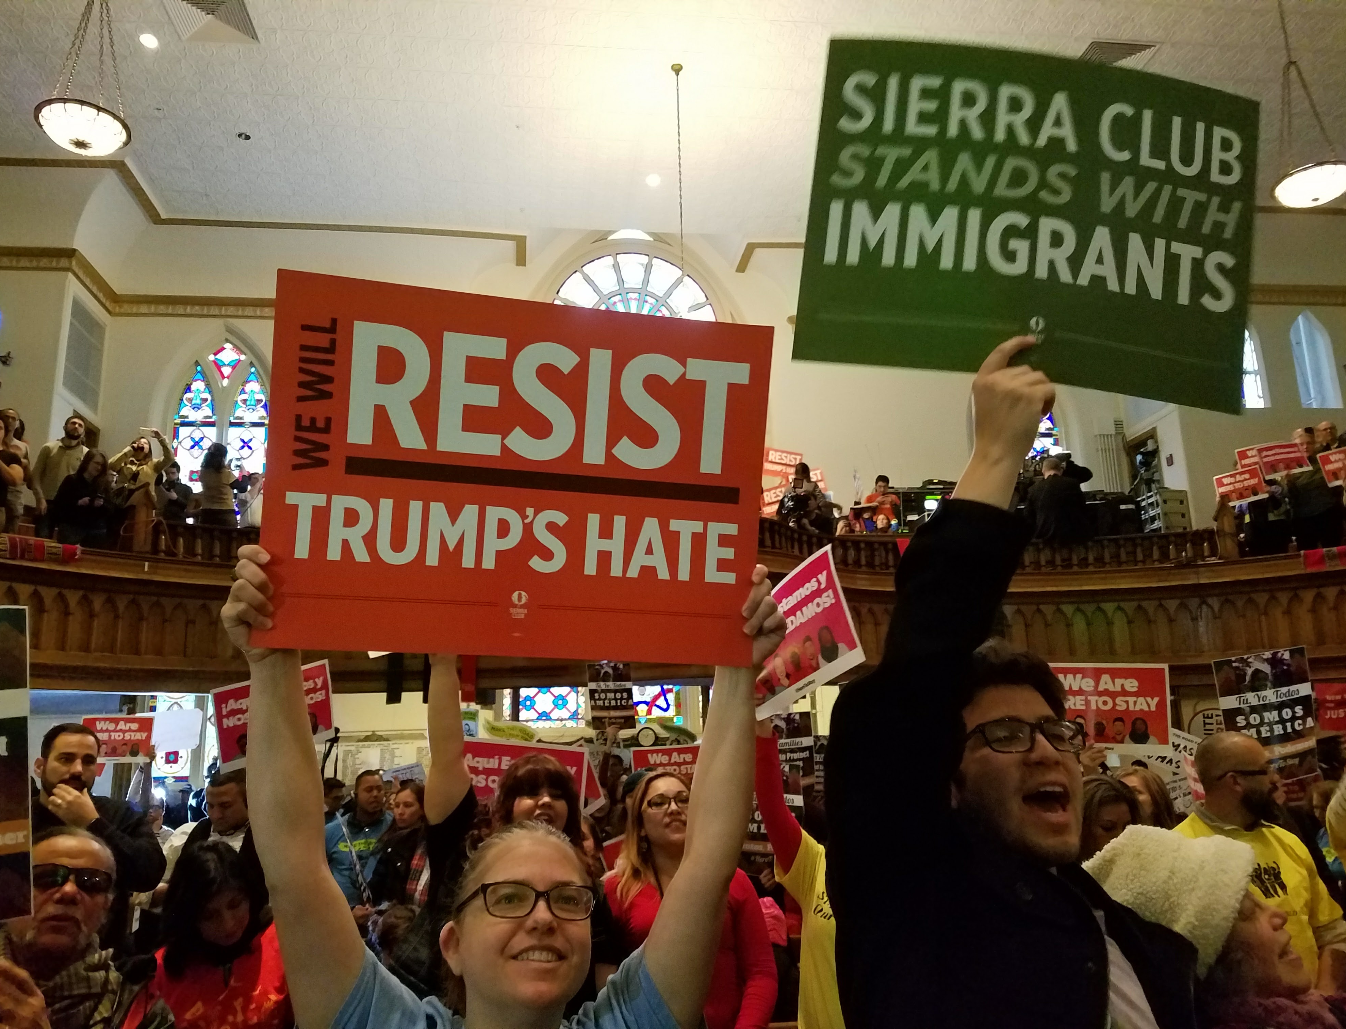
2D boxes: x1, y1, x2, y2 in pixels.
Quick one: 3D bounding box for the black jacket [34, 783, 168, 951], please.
[{"bbox_3d":[-1.778,1.156,3.100,0.540,0.700,0.360,6,-15,-31],"label":"black jacket"}]

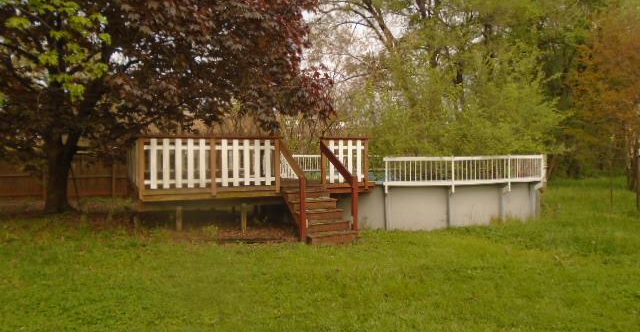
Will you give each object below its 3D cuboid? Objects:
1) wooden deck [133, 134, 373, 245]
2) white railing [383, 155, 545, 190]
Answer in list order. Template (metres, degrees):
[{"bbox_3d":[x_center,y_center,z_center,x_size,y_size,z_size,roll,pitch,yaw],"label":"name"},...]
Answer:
[{"bbox_3d":[-1.956,0.398,11.562,4.777,2.049,6.501,-1,1,-24],"label":"wooden deck"},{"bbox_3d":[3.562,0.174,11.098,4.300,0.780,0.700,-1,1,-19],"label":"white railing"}]

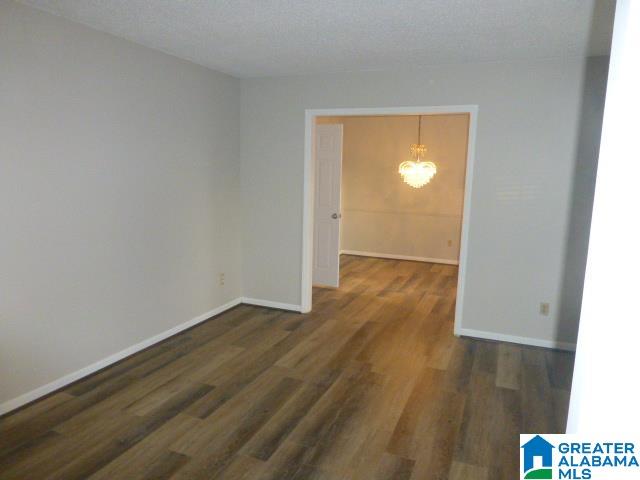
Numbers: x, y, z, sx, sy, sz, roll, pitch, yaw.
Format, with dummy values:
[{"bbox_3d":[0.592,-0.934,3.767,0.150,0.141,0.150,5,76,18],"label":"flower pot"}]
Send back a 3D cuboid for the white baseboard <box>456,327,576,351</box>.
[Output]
[{"bbox_3d":[1.758,0.902,3.961,0.944,0.085,0.020,5,9,22],"label":"white baseboard"}]

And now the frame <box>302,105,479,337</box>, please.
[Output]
[{"bbox_3d":[0.612,-0.201,4.362,1.644,2.109,0.140,5,9,22],"label":"frame"}]

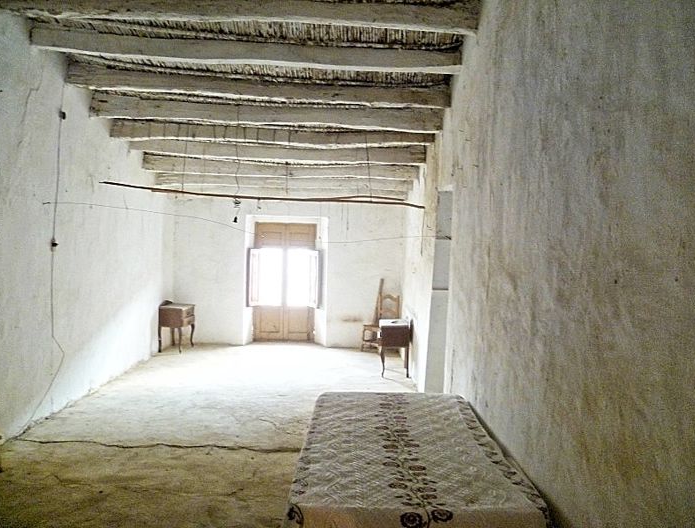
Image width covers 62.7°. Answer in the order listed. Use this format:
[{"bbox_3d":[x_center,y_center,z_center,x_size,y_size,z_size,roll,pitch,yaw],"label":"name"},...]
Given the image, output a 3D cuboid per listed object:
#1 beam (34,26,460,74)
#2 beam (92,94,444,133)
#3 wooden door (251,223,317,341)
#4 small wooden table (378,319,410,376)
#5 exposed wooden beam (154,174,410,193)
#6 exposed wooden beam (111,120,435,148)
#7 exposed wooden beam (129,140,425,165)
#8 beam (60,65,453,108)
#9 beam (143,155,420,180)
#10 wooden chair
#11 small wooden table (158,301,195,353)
[{"bbox_3d":[-0.823,-1.820,4.892,3.585,0.180,0.160,1,1,-2],"label":"beam"},{"bbox_3d":[-0.826,-1.563,6.075,3.677,0.180,0.160,1,1,-2],"label":"beam"},{"bbox_3d":[-1.104,0.318,10.229,1.127,2.120,0.080,1,1,0],"label":"wooden door"},{"bbox_3d":[0.628,1.077,7.466,0.420,0.730,0.540,1,1,0],"label":"small wooden table"},{"bbox_3d":[-0.977,-1.226,8.650,3.836,0.180,0.160,1,1,-2],"label":"exposed wooden beam"},{"bbox_3d":[-0.843,-1.507,6.673,3.721,0.180,0.160,1,1,-2],"label":"exposed wooden beam"},{"bbox_3d":[-0.864,-1.441,7.309,3.754,0.180,0.160,1,1,-2],"label":"exposed wooden beam"},{"bbox_3d":[-0.822,-1.684,5.490,3.630,0.180,0.160,1,1,-2],"label":"beam"},{"bbox_3d":[-0.894,-1.317,7.938,3.794,0.180,0.160,1,1,-2],"label":"beam"},{"bbox_3d":[0.545,0.969,9.226,0.420,0.910,0.430,2,1,38],"label":"wooden chair"},{"bbox_3d":[-2.652,0.996,8.917,0.390,0.720,0.490,1,1,10],"label":"small wooden table"}]

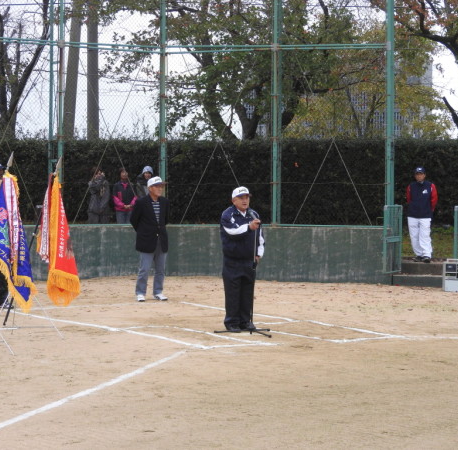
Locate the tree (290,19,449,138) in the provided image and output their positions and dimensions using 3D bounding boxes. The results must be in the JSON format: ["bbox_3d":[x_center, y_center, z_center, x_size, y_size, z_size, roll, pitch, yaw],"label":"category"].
[{"bbox_3d":[3.572,-2.437,38.000,4.400,5.600,4.300,0,2,0],"label":"tree"}]

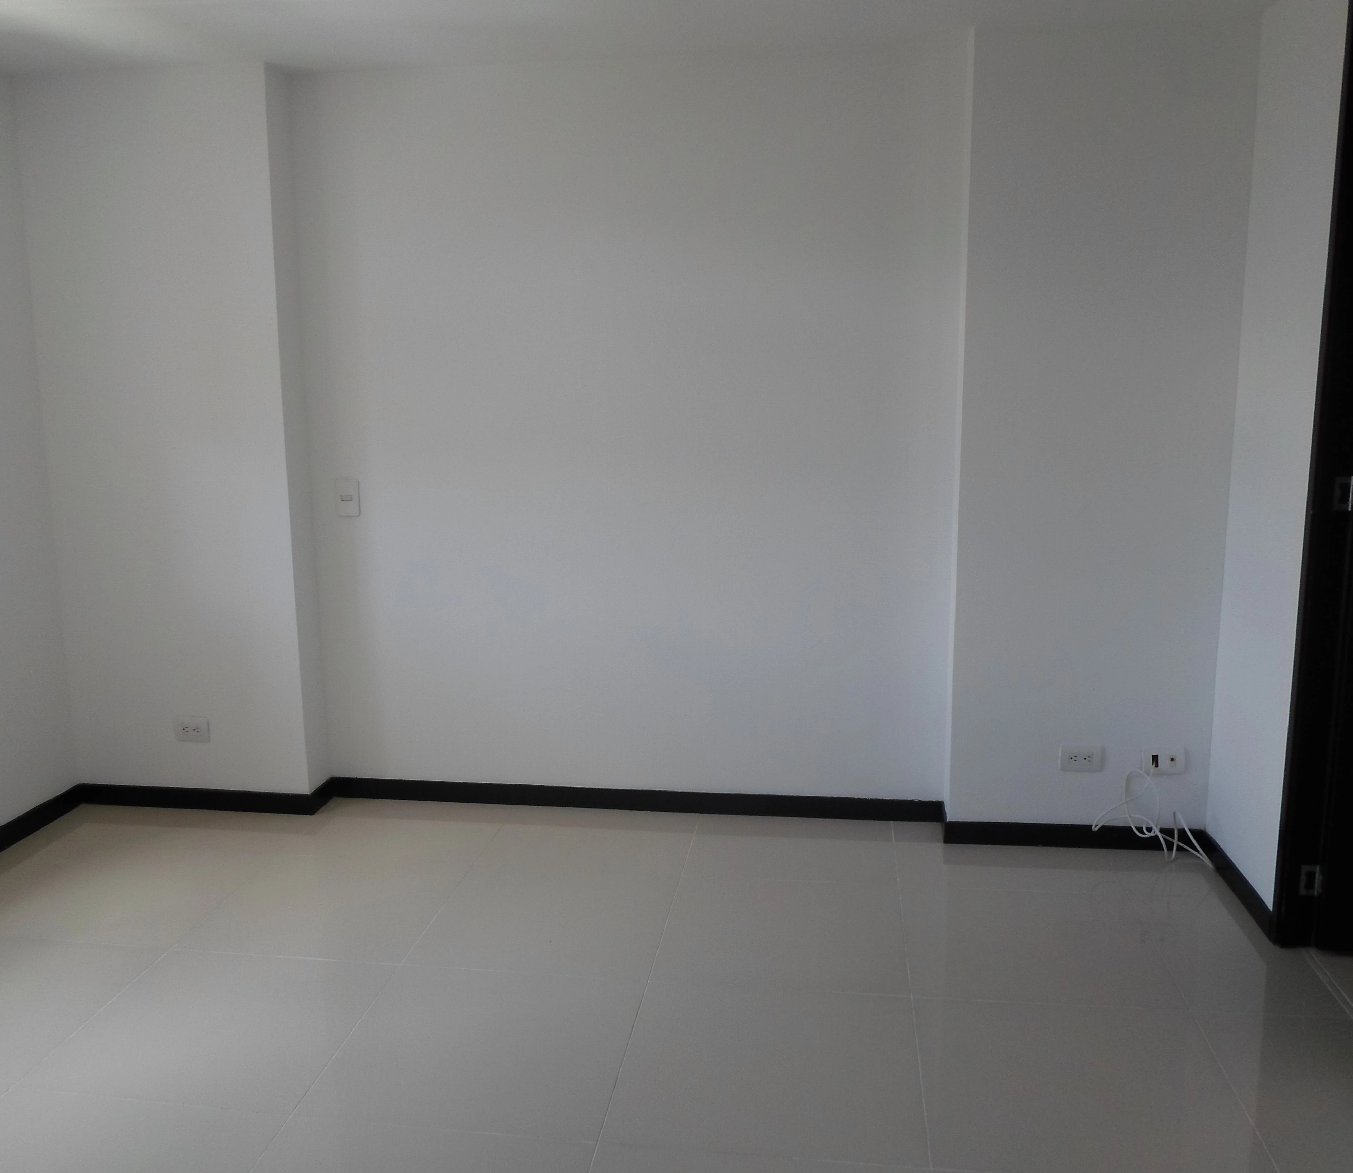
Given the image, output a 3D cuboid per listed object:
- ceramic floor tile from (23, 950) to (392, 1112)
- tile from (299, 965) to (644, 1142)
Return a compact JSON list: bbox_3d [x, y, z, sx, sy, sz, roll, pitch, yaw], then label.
[{"bbox_3d":[-1.003,0.969,2.506,0.602,0.010,0.592,1,10,8],"label":"ceramic floor tile"},{"bbox_3d":[-0.403,0.979,2.423,0.602,0.010,0.592,1,10,8],"label":"tile"}]

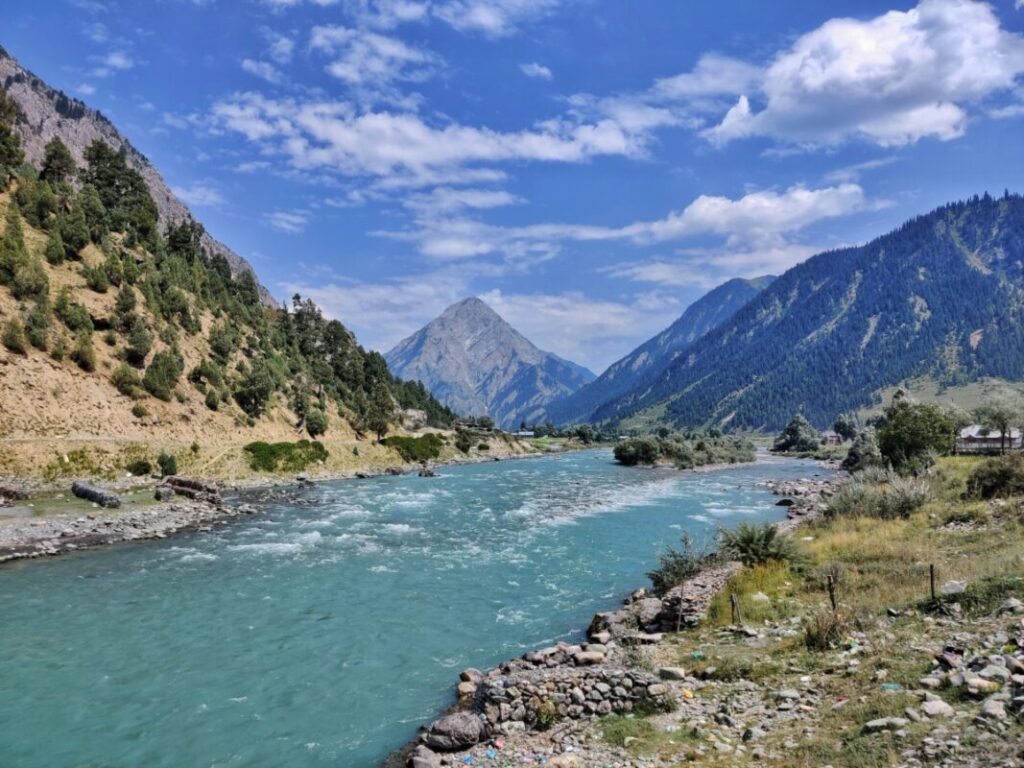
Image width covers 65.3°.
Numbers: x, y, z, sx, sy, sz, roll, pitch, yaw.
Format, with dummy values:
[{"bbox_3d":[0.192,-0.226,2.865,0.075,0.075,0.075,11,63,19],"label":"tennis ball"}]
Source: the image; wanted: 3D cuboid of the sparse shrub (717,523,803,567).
[{"bbox_3d":[9.023,5.828,29.000,3.011,1.406,2.440,0,-3,0],"label":"sparse shrub"}]

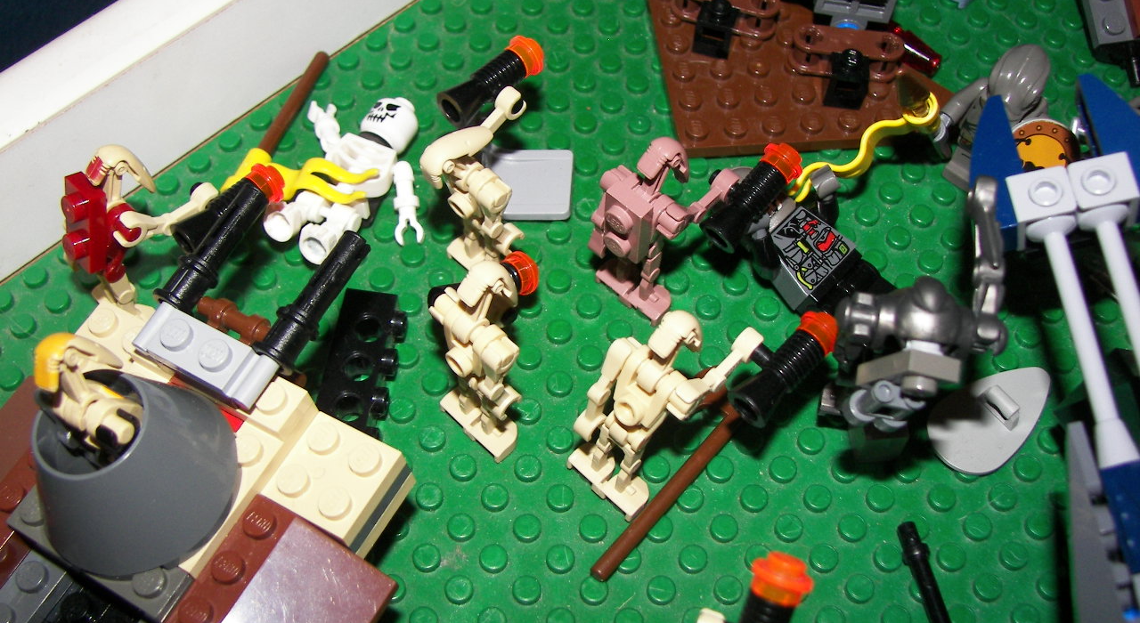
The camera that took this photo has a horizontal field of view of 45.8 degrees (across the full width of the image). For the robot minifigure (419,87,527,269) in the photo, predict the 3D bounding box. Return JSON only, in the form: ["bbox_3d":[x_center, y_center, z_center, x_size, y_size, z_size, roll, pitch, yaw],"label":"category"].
[{"bbox_3d":[-0.014,-0.021,0.246,0.020,0.047,0.029,40,65,21],"label":"robot minifigure"}]

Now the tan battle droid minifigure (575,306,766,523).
[{"bbox_3d":[0.015,0.012,0.226,0.020,0.046,0.031,40,65,21],"label":"tan battle droid minifigure"}]

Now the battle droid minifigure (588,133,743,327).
[{"bbox_3d":[0.015,-0.017,0.244,0.021,0.046,0.022,40,65,21],"label":"battle droid minifigure"}]

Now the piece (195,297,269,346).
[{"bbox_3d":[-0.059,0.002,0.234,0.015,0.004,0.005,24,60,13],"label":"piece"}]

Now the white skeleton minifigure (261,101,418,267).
[{"bbox_3d":[-0.042,-0.026,0.266,0.032,0.014,0.041,21,60,11],"label":"white skeleton minifigure"}]

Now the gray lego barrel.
[{"bbox_3d":[-0.067,0.021,0.200,0.032,0.019,0.032,-3,59,5],"label":"gray lego barrel"}]

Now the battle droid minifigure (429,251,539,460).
[{"bbox_3d":[-0.011,0.004,0.229,0.021,0.048,0.024,40,65,21],"label":"battle droid minifigure"}]

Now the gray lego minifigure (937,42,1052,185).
[{"bbox_3d":[0.083,-0.034,0.260,0.022,0.041,0.021,40,65,21],"label":"gray lego minifigure"}]

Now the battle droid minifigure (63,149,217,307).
[{"bbox_3d":[-0.078,-0.015,0.242,0.021,0.044,0.026,40,65,21],"label":"battle droid minifigure"}]

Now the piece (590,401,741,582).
[{"bbox_3d":[0.018,0.030,0.238,0.004,0.004,0.043,34,63,18],"label":"piece"}]

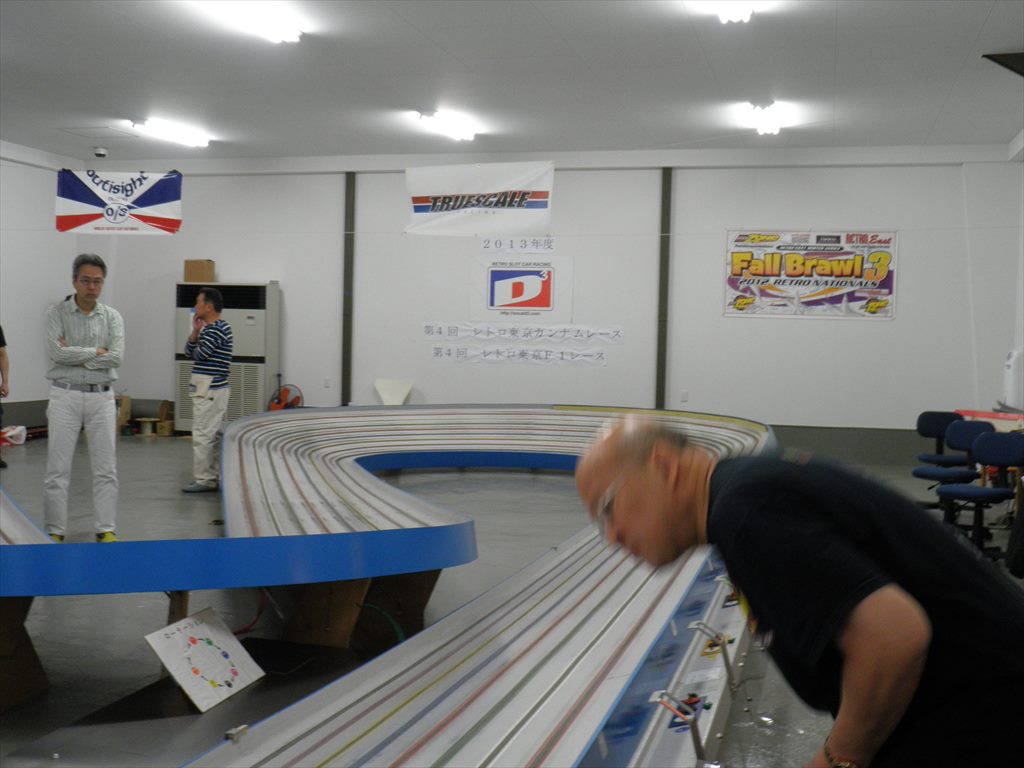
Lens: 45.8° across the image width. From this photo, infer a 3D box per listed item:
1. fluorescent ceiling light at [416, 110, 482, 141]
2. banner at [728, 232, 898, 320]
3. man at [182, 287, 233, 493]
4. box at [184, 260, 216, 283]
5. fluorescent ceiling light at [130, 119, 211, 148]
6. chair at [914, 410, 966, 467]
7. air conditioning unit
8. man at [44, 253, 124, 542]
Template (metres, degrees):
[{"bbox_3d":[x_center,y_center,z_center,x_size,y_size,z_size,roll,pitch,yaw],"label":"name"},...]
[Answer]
[{"bbox_3d":[-0.680,-2.744,12.784,0.220,0.120,1.270,2,1,15],"label":"fluorescent ceiling light"},{"bbox_3d":[3.477,-1.274,14.171,1.940,1.020,0.020,2,1,15],"label":"banner"},{"bbox_3d":[-2.471,0.033,9.940,0.380,1.670,0.460,1,1,-9],"label":"man"},{"bbox_3d":[-4.001,-1.438,15.606,0.320,0.280,0.250,2,1,15],"label":"box"},{"bbox_3d":[-3.850,-2.849,13.719,0.220,0.120,1.270,2,1,15],"label":"fluorescent ceiling light"},{"bbox_3d":[3.515,0.624,9.861,0.500,0.790,0.540,2,1,19],"label":"chair"},{"bbox_3d":[-3.641,-0.307,15.512,1.250,1.920,0.410,2,1,15],"label":"air conditioning unit"},{"bbox_3d":[-2.474,0.089,7.061,0.470,1.690,0.340,1,1,-16],"label":"man"}]

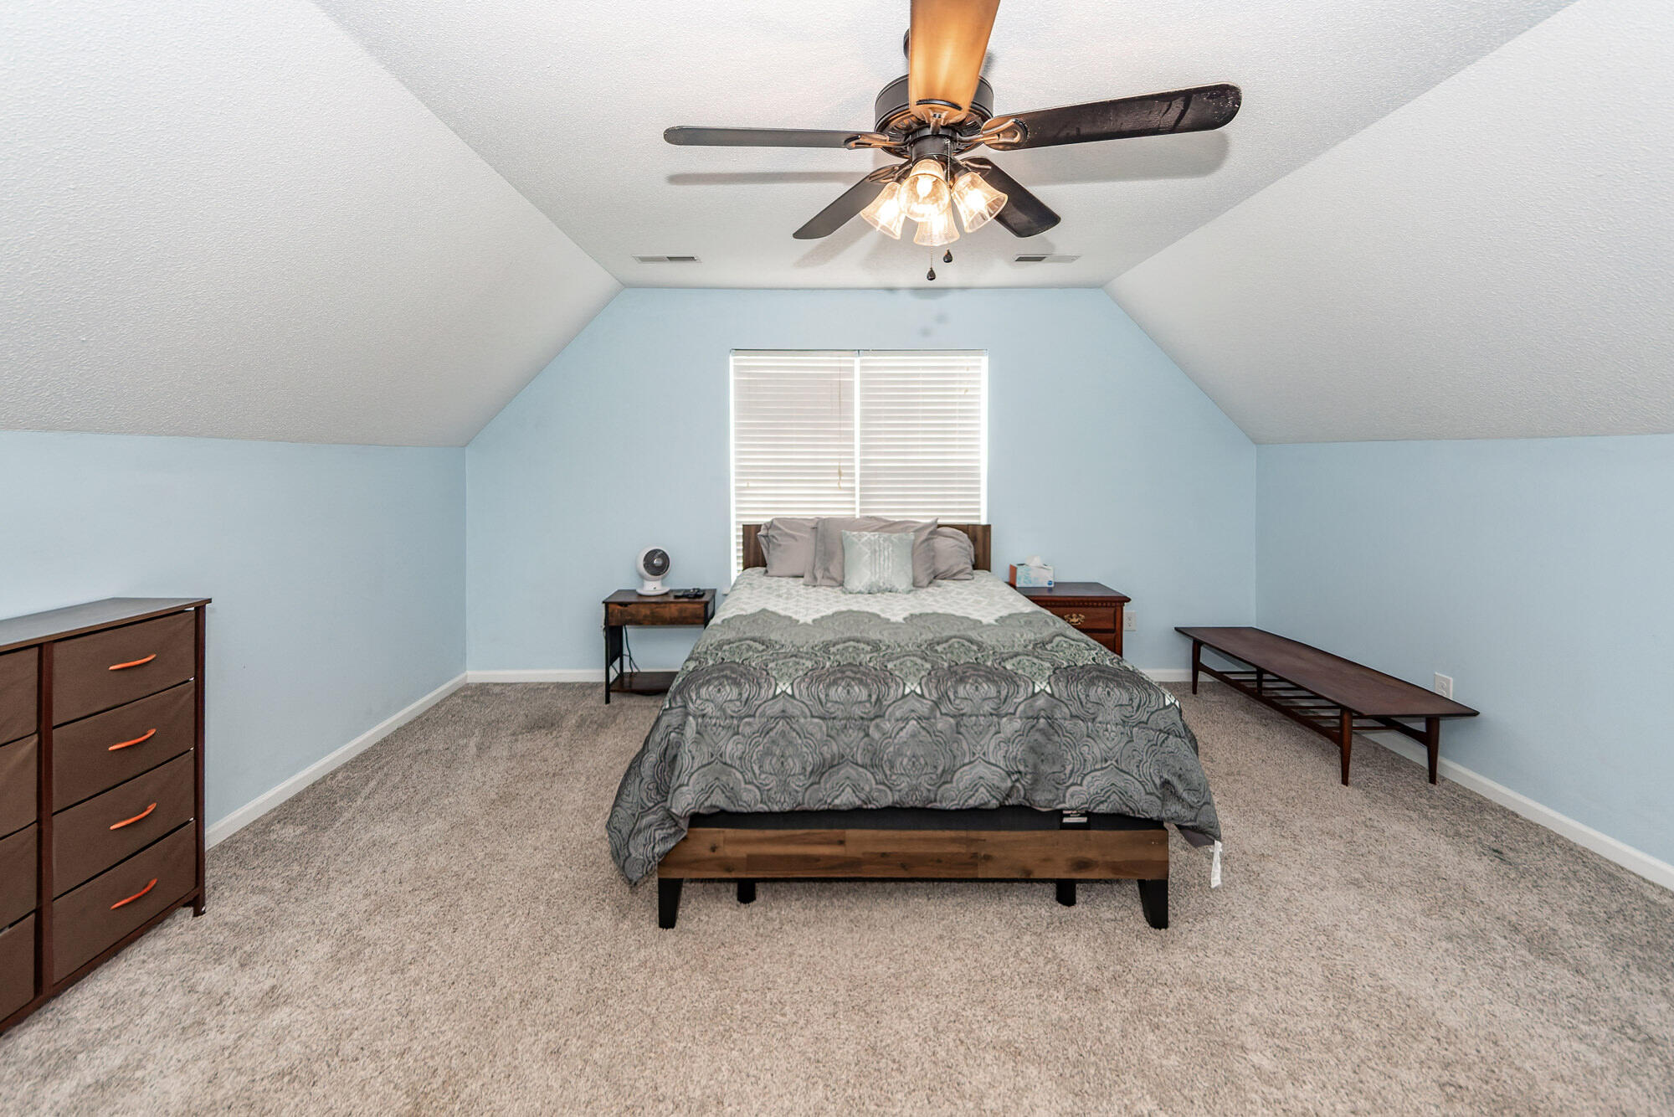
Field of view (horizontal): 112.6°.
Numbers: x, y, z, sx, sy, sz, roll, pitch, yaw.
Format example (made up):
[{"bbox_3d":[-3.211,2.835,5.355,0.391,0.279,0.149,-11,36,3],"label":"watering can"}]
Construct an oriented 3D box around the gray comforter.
[{"bbox_3d":[0.247,0.579,2.691,1.957,0.721,1.916,0,8,-1],"label":"gray comforter"}]

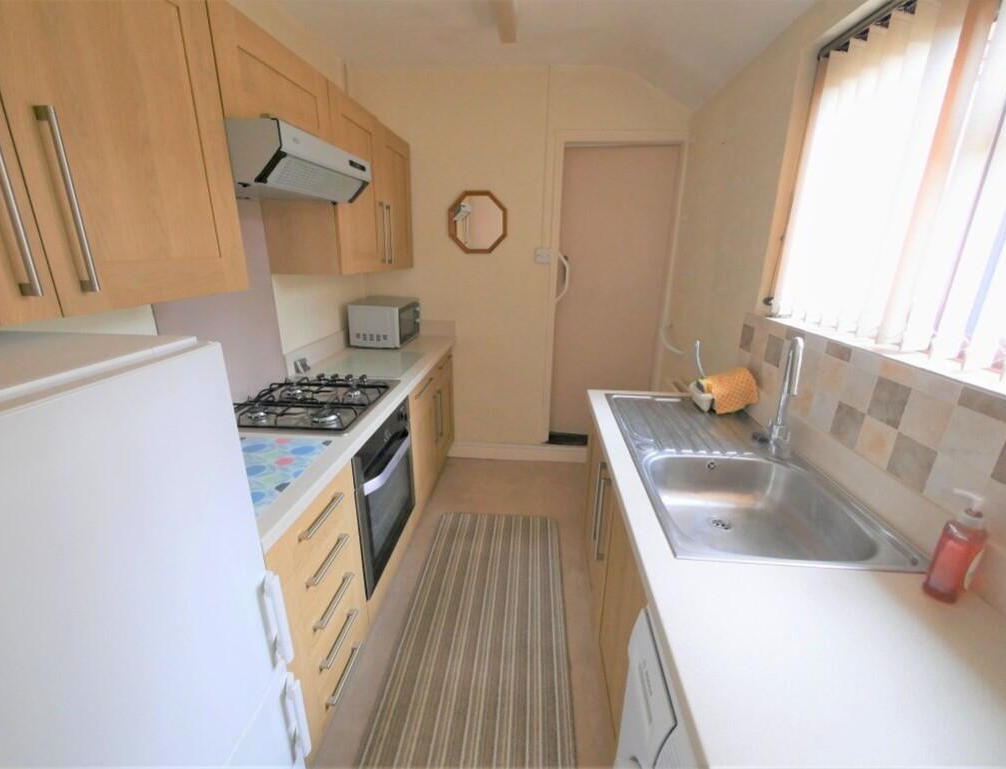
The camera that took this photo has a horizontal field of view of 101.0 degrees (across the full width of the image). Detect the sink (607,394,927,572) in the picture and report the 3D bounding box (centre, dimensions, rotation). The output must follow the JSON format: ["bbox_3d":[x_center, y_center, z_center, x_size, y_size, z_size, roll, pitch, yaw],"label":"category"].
[{"bbox_3d":[0.608,0.278,1.258,0.470,0.160,0.950,2,18,5],"label":"sink"}]

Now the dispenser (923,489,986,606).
[{"bbox_3d":[0.774,0.279,0.707,0.055,0.187,0.055,-7,19,-21],"label":"dispenser"}]

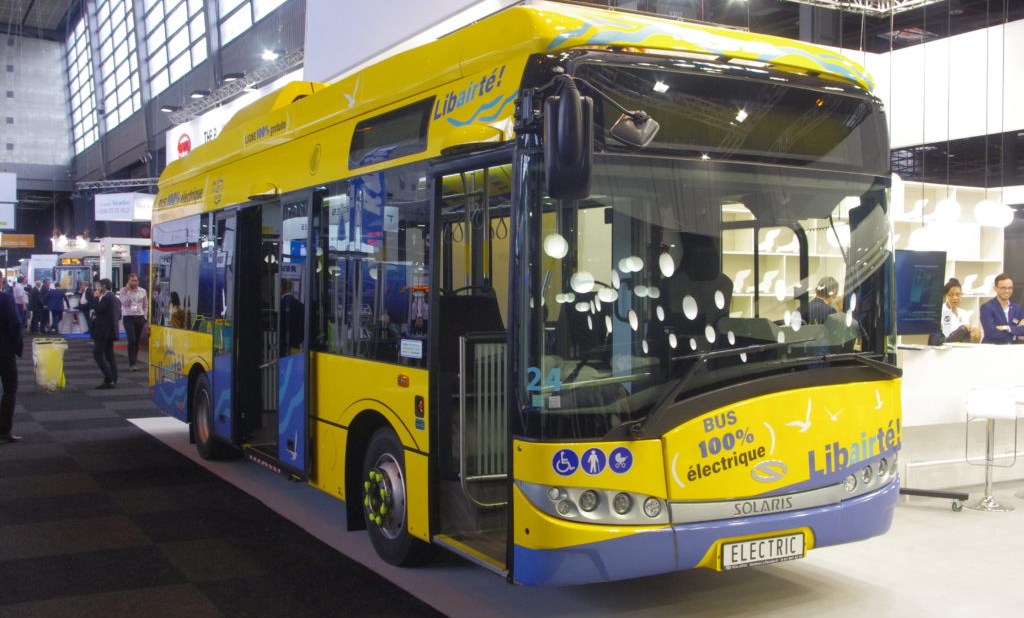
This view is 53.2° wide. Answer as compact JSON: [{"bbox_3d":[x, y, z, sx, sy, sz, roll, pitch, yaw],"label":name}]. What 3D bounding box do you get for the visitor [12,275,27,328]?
[{"bbox_3d":[-16.484,-0.184,34.300,0.400,1.780,0.500,2,0,-26],"label":"visitor"}]

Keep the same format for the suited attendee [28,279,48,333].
[{"bbox_3d":[-16.668,-0.070,36.000,0.420,1.800,0.520,2,0,-12],"label":"suited attendee"}]

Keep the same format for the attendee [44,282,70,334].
[{"bbox_3d":[-15.981,-0.053,36.000,0.680,1.760,0.500,2,0,20],"label":"attendee"}]

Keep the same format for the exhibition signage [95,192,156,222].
[{"bbox_3d":[-12.212,-3.198,33.165,1.860,0.910,1.600,2,0,31],"label":"exhibition signage"}]

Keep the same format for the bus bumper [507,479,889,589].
[{"bbox_3d":[1.147,1.079,5.196,2.400,0.460,0.420,2,0,-30],"label":"bus bumper"}]

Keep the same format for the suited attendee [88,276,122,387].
[{"bbox_3d":[-6.686,0.389,16.800,0.480,1.780,0.480,2,0,-6],"label":"suited attendee"}]

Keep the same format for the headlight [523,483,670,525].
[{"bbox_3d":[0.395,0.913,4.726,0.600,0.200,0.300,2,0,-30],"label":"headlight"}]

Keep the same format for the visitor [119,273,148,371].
[{"bbox_3d":[-7.235,0.255,19.600,0.520,1.840,0.370,2,0,-12],"label":"visitor"}]

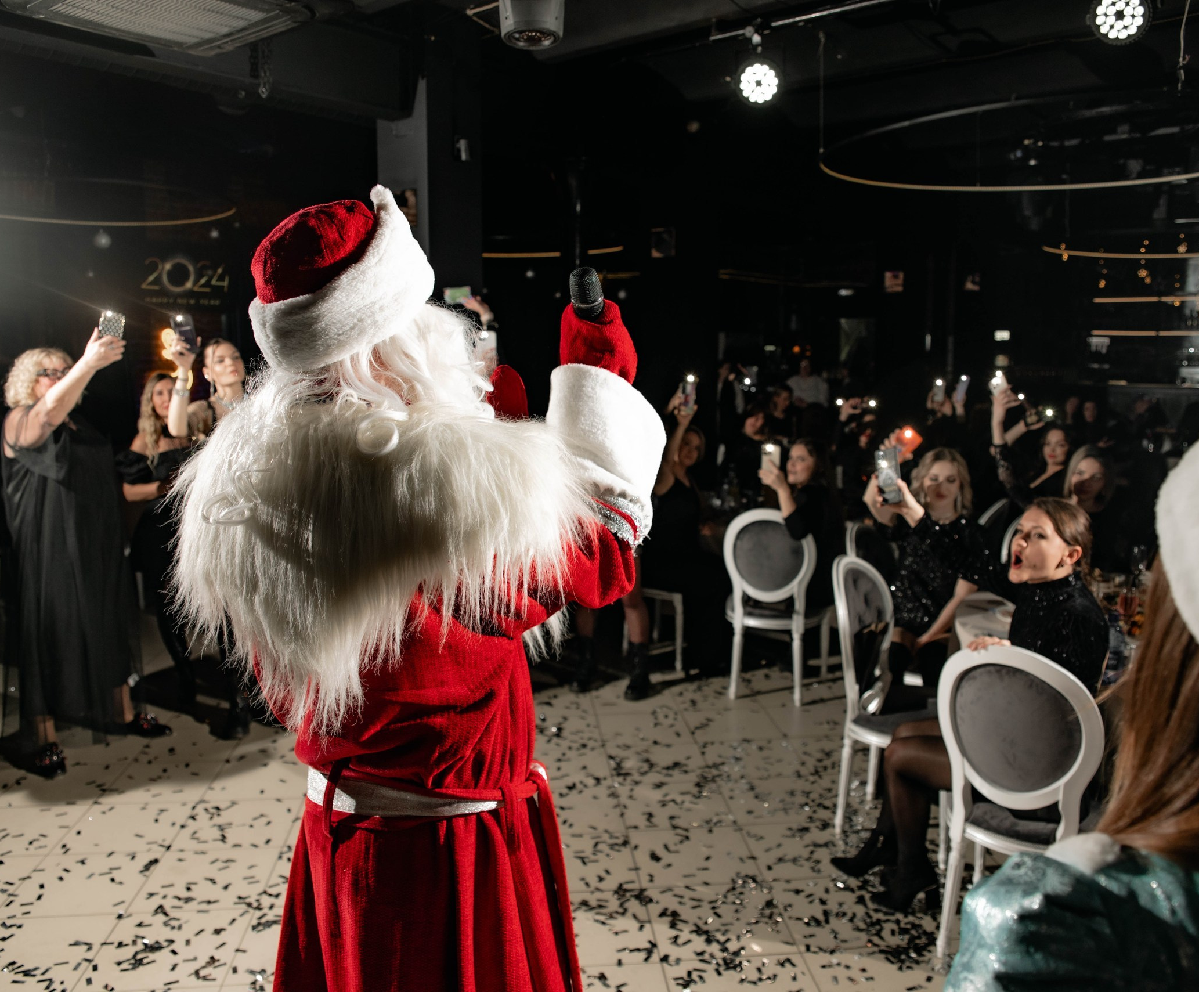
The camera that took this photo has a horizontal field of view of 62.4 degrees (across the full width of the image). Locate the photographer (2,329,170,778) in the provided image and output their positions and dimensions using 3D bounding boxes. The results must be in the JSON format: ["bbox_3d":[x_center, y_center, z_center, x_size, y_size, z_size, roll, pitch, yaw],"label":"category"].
[{"bbox_3d":[-2.261,0.200,4.362,0.650,1.800,0.560,5,9,32],"label":"photographer"}]

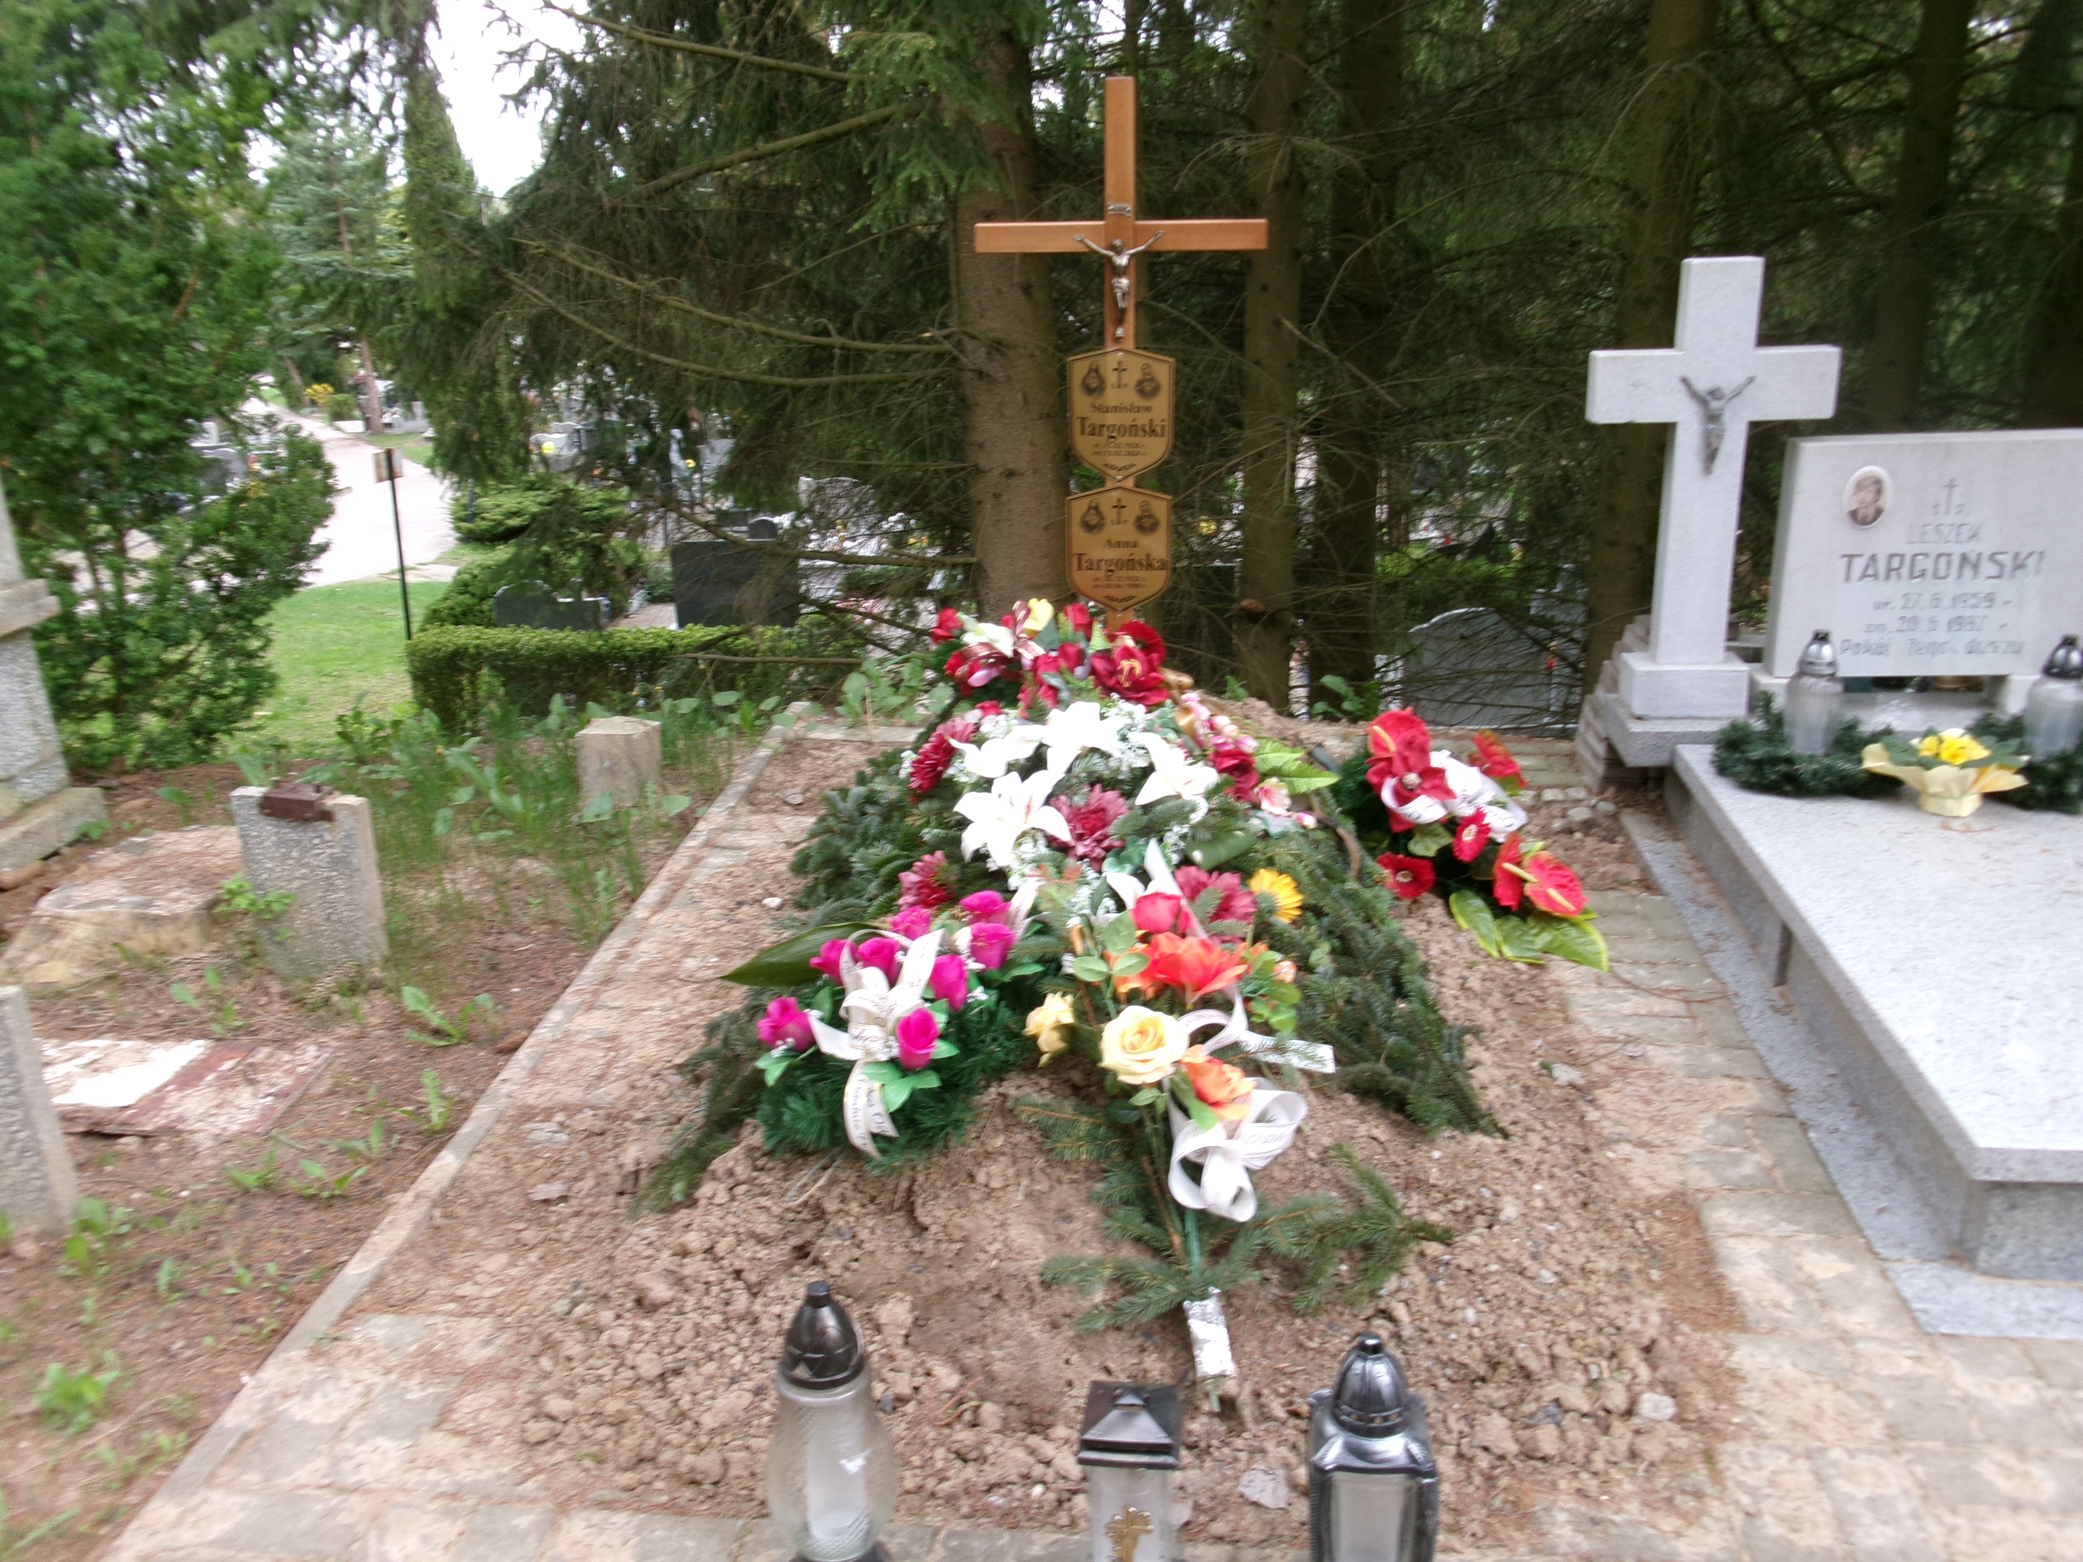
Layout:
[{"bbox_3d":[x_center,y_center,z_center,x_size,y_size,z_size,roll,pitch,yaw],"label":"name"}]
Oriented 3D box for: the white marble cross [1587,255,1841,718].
[{"bbox_3d":[1.387,-0.606,3.540,0.480,0.940,0.125,2,17,8],"label":"white marble cross"}]

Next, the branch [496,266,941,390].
[{"bbox_3d":[-0.847,-1.189,4.420,1.170,0.310,0.320,1,17,6],"label":"branch"}]

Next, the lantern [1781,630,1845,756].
[{"bbox_3d":[1.543,-0.171,3.367,0.115,0.265,0.115,1,17,6],"label":"lantern"}]

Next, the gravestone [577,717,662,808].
[{"bbox_3d":[-0.977,-0.042,3.905,0.150,0.190,0.125,-2,17,-5],"label":"gravestone"}]

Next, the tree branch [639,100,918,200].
[{"bbox_3d":[-0.675,-1.607,4.300,0.740,0.250,0.220,1,17,6],"label":"tree branch"}]

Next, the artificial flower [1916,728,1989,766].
[{"bbox_3d":[1.679,-0.063,3.109,0.122,0.050,0.100,1,17,6],"label":"artificial flower"}]

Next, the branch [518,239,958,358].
[{"bbox_3d":[-0.796,-1.262,4.420,1.120,0.290,0.300,1,17,6],"label":"branch"}]

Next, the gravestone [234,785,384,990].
[{"bbox_3d":[-1.335,0.190,3.090,0.240,0.345,0.070,3,17,14],"label":"gravestone"}]

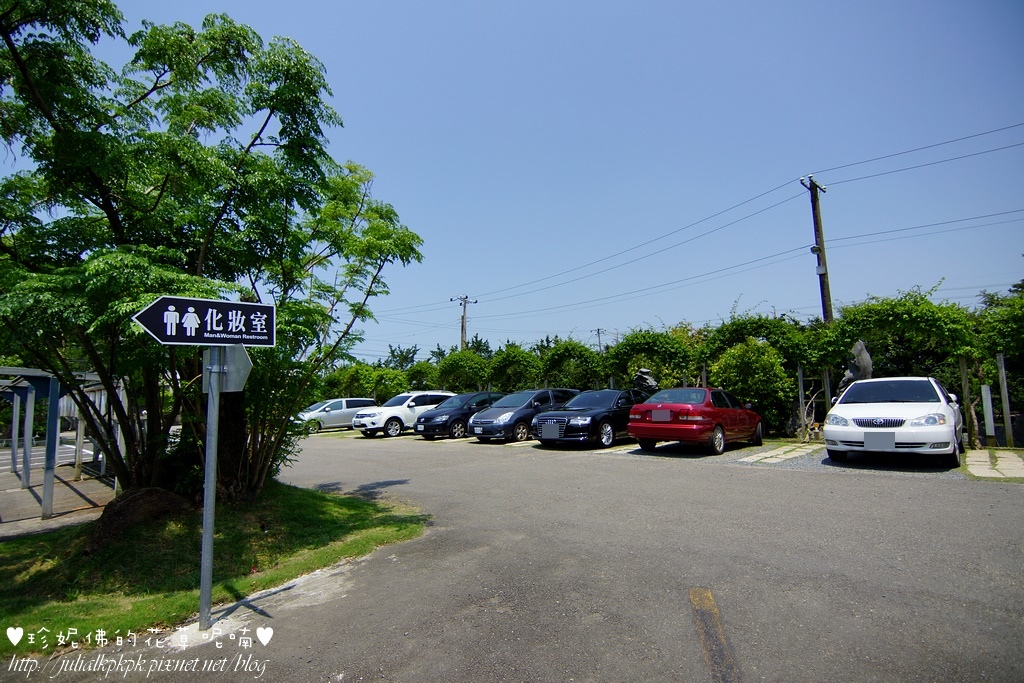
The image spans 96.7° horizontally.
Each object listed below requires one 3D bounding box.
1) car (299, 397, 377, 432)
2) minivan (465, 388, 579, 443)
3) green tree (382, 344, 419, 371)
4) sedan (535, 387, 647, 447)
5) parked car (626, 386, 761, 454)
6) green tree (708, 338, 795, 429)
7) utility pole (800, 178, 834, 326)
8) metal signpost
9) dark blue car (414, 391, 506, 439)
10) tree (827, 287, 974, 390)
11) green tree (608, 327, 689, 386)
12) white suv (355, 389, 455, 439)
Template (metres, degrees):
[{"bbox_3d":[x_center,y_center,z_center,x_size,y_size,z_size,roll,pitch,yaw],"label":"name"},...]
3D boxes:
[{"bbox_3d":[-8.856,3.610,22.657,1.770,1.620,4.600,-8,-9,41],"label":"car"},{"bbox_3d":[0.620,2.399,15.260,1.745,1.600,4.550,-8,-9,43],"label":"minivan"},{"bbox_3d":[-8.787,3.093,35.923,2.900,5.752,2.900,-2,-7,0],"label":"green tree"},{"bbox_3d":[2.809,2.171,13.410,1.999,1.460,5.140,-8,-9,42],"label":"sedan"},{"bbox_3d":[4.614,1.854,10.987,4.450,1.390,1.745,5,-10,-45],"label":"parked car"},{"bbox_3d":[7.022,1.309,13.423,2.150,2.866,2.000,-8,-9,43],"label":"green tree"},{"bbox_3d":[10.938,-1.551,15.844,0.900,8.827,0.400,-8,-9,43],"label":"utility pole"},{"bbox_3d":[-1.928,0.754,2.856,0.800,2.140,0.460,3,-8,-36],"label":"metal signpost"},{"bbox_3d":[-1.584,2.692,17.016,1.809,1.590,4.205,-9,-9,44],"label":"dark blue car"},{"bbox_3d":[9.271,0.606,10.977,2.719,3.525,1.700,-8,-9,43],"label":"tree"},{"bbox_3d":[4.628,1.361,15.507,3.090,3.427,1.800,-8,-9,43],"label":"green tree"},{"bbox_3d":[-4.122,2.916,18.592,1.850,1.700,4.640,-8,-9,43],"label":"white suv"}]

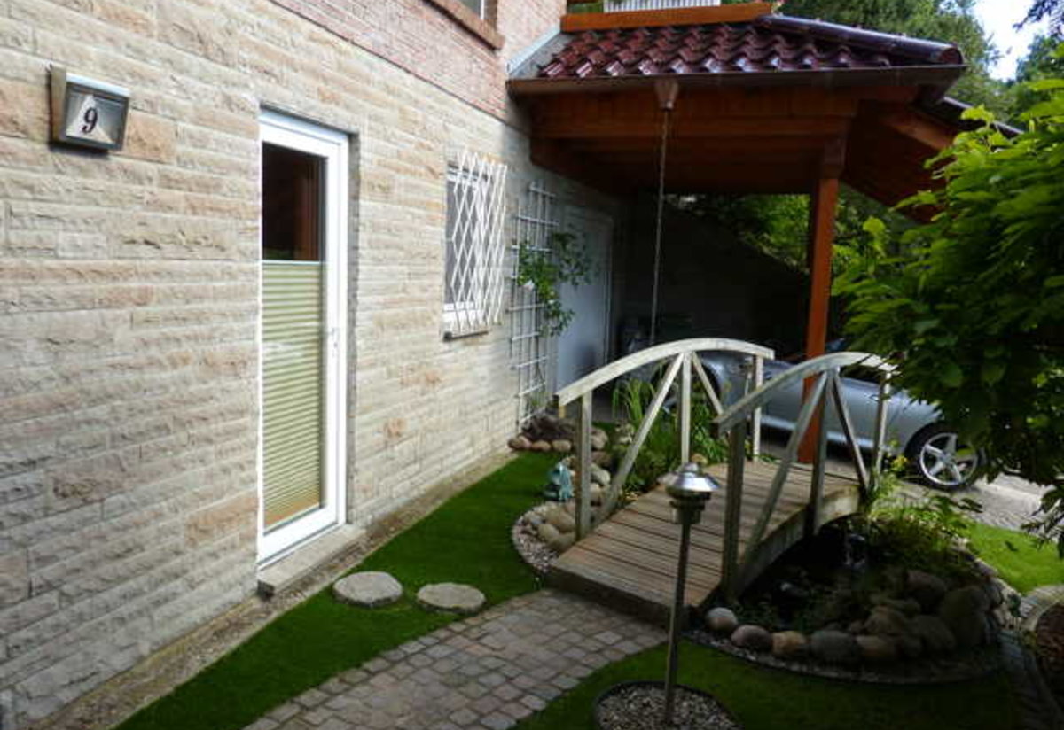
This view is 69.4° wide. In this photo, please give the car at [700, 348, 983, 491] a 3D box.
[{"bbox_3d":[3.050,0.200,7.800,4.200,1.290,1.770,9,10,40],"label":"car"}]

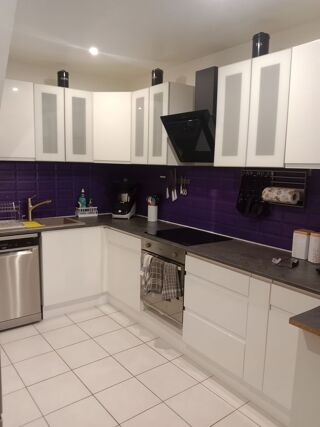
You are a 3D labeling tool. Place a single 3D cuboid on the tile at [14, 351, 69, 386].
[{"bbox_3d":[-0.889,1.160,2.509,0.330,0.010,0.330,-5,11,-38],"label":"tile"}]

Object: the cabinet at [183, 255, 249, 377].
[{"bbox_3d":[0.593,0.678,2.538,0.580,0.690,0.595,-5,11,-38],"label":"cabinet"}]

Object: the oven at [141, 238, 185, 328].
[{"bbox_3d":[0.207,0.542,2.966,0.560,0.600,0.595,-5,11,-38],"label":"oven"}]

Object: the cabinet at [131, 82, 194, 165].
[{"bbox_3d":[0.009,-0.858,3.353,0.299,0.735,0.603,-5,10,-38],"label":"cabinet"}]

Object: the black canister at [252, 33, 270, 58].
[{"bbox_3d":[0.712,-1.153,2.348,0.111,0.180,0.111,6,9,27],"label":"black canister"}]

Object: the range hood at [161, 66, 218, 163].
[{"bbox_3d":[0.337,-0.833,2.856,0.400,0.795,0.585,-5,10,-38],"label":"range hood"}]

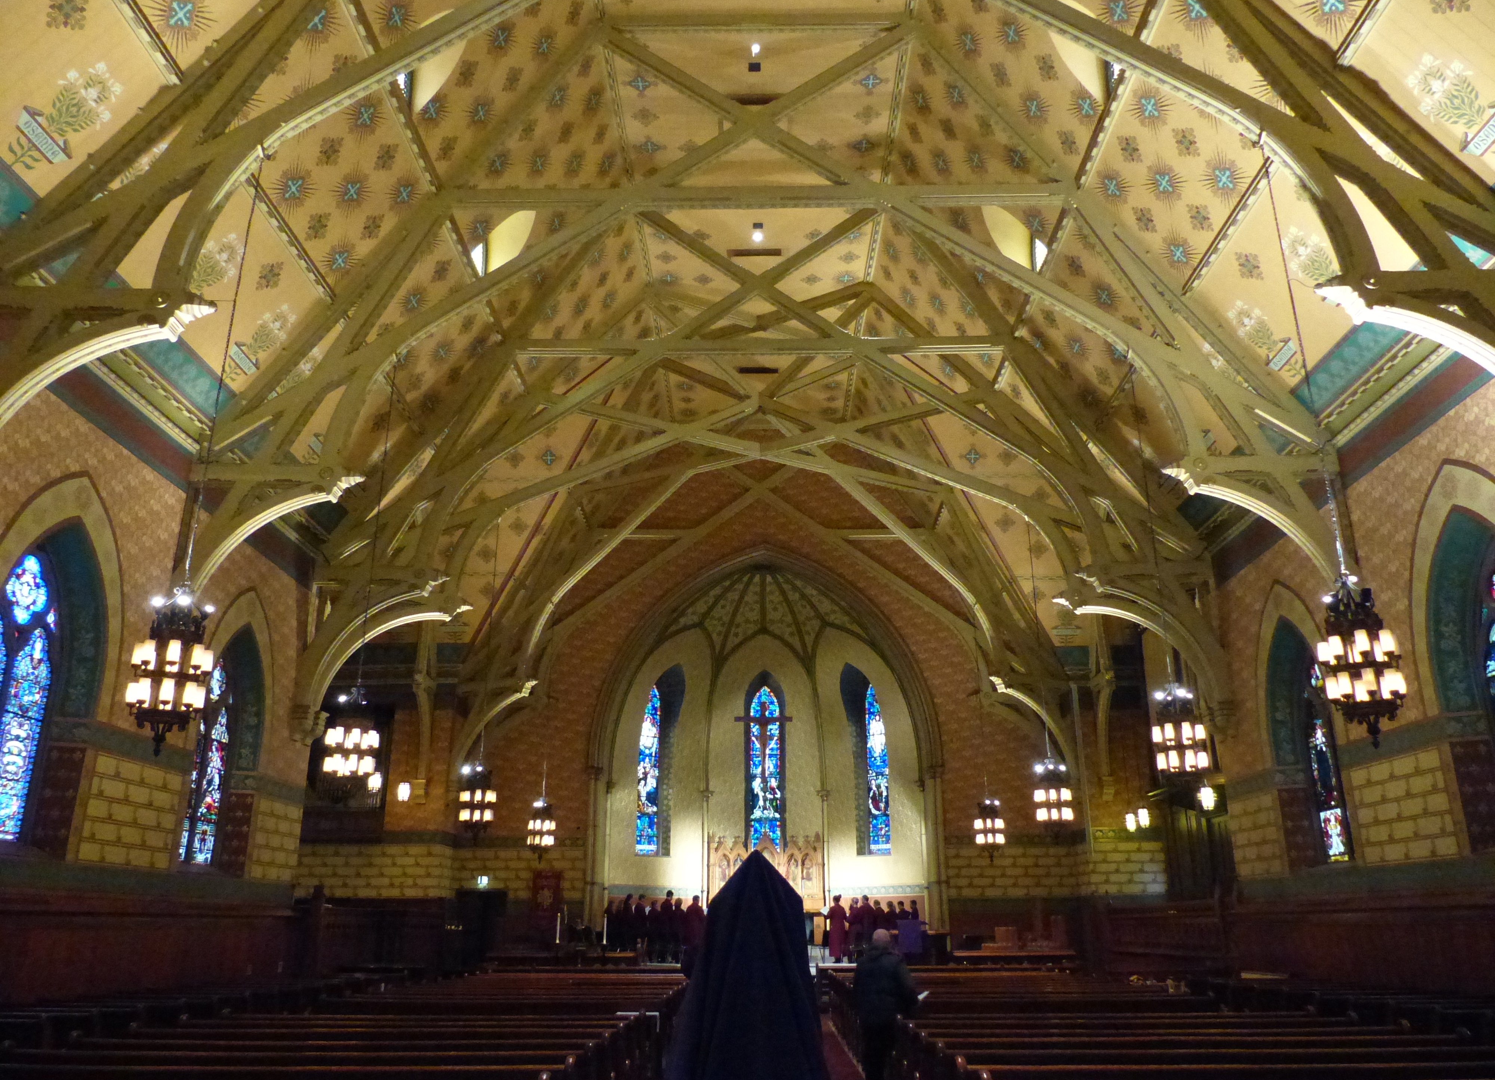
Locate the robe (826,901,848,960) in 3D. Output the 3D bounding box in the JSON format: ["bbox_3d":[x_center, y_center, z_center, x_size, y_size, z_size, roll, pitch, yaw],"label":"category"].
[{"bbox_3d":[2.333,10.085,28.011,0.500,1.680,0.420,14,-24,-35],"label":"robe"}]

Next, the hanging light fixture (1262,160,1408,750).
[{"bbox_3d":[6.300,-1.251,12.009,0.760,7.090,0.760,0,-19,1],"label":"hanging light fixture"}]

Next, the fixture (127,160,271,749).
[{"bbox_3d":[-6.018,-1.171,12.161,0.760,7.090,0.760,0,-19,1],"label":"fixture"}]

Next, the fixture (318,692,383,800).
[{"bbox_3d":[-5.942,3.063,16.110,0.780,1.722,0.780,0,-19,1],"label":"fixture"}]

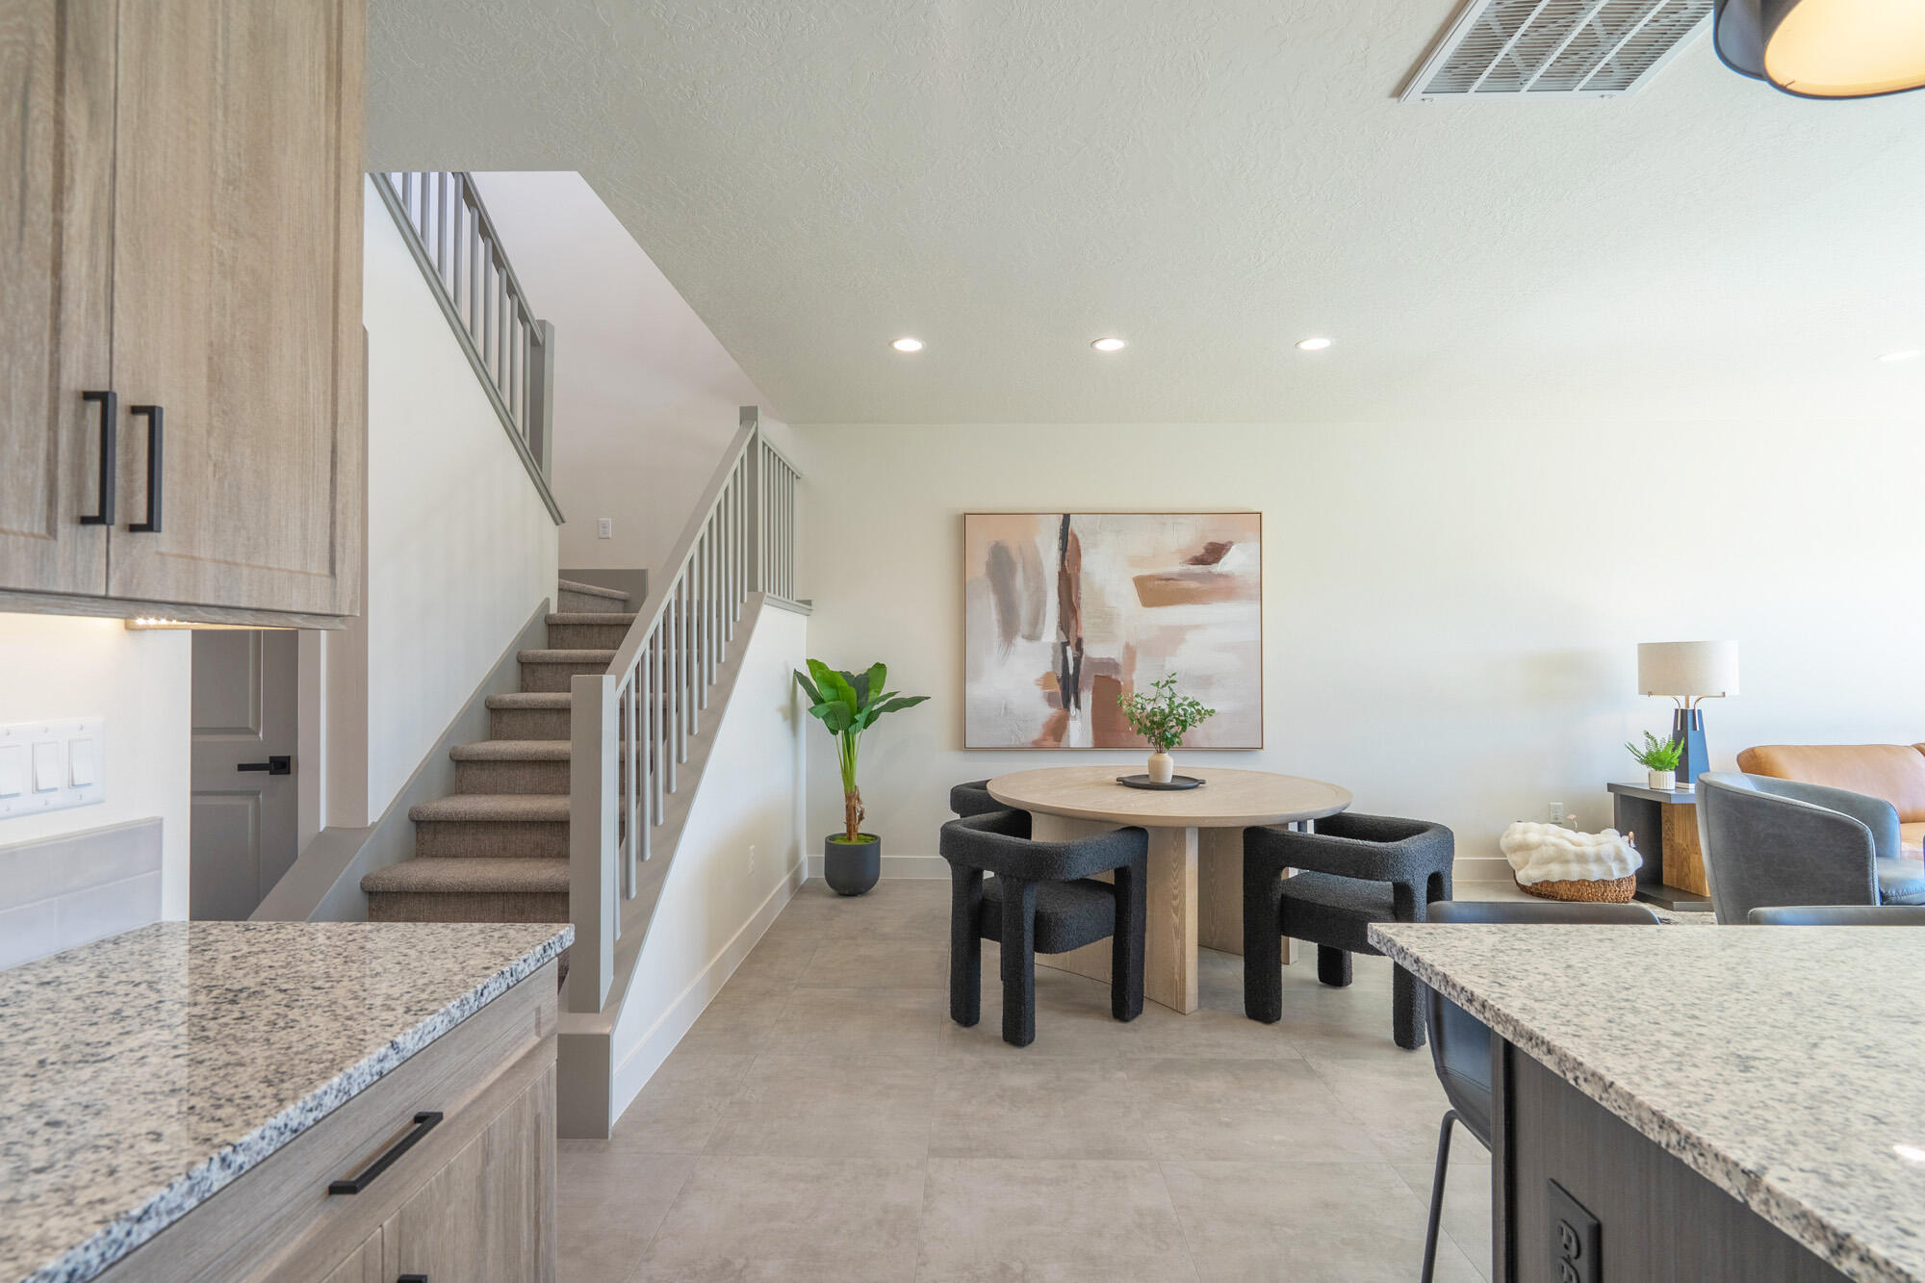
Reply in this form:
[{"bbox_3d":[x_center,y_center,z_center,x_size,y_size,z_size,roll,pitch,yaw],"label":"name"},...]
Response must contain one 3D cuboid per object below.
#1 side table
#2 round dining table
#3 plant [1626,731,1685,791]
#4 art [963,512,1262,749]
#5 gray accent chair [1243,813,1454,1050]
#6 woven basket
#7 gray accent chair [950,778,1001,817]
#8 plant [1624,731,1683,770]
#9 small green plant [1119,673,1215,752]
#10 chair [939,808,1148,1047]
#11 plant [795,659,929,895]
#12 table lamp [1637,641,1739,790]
[{"bbox_3d":[3.989,1.118,4.723,0.500,0.610,0.450,0,-1,1],"label":"side table"},{"bbox_3d":[0.886,1.025,3.789,1.512,0.762,1.512,0,-1,0],"label":"round dining table"},{"bbox_3d":[3.830,0.662,4.737,0.290,0.335,0.270,0,-1,1],"label":"plant"},{"bbox_3d":[0.907,-0.063,5.152,1.785,1.425,0.045,0,-1,1],"label":"art"},{"bbox_3d":[1.470,1.035,3.191,0.620,0.710,0.560,1,-2,-44],"label":"gray accent chair"},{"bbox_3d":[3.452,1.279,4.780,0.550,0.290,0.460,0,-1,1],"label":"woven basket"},{"bbox_3d":[0.297,1.063,4.383,0.620,0.710,0.560,1,-2,-44],"label":"gray accent chair"},{"bbox_3d":[3.900,0.617,4.804,0.290,0.236,0.270,0,-1,1],"label":"plant"},{"bbox_3d":[0.910,0.322,3.815,0.430,0.355,0.400,0,-1,1],"label":"small green plant"},{"bbox_3d":[0.282,1.052,3.228,0.620,0.685,0.560,-1,-2,43],"label":"chair"},{"bbox_3d":[-0.570,0.770,4.835,0.740,1.340,0.620,0,-1,1],"label":"plant"},{"bbox_3d":[4.061,0.420,4.815,0.450,0.800,0.450,0,-1,1],"label":"table lamp"}]

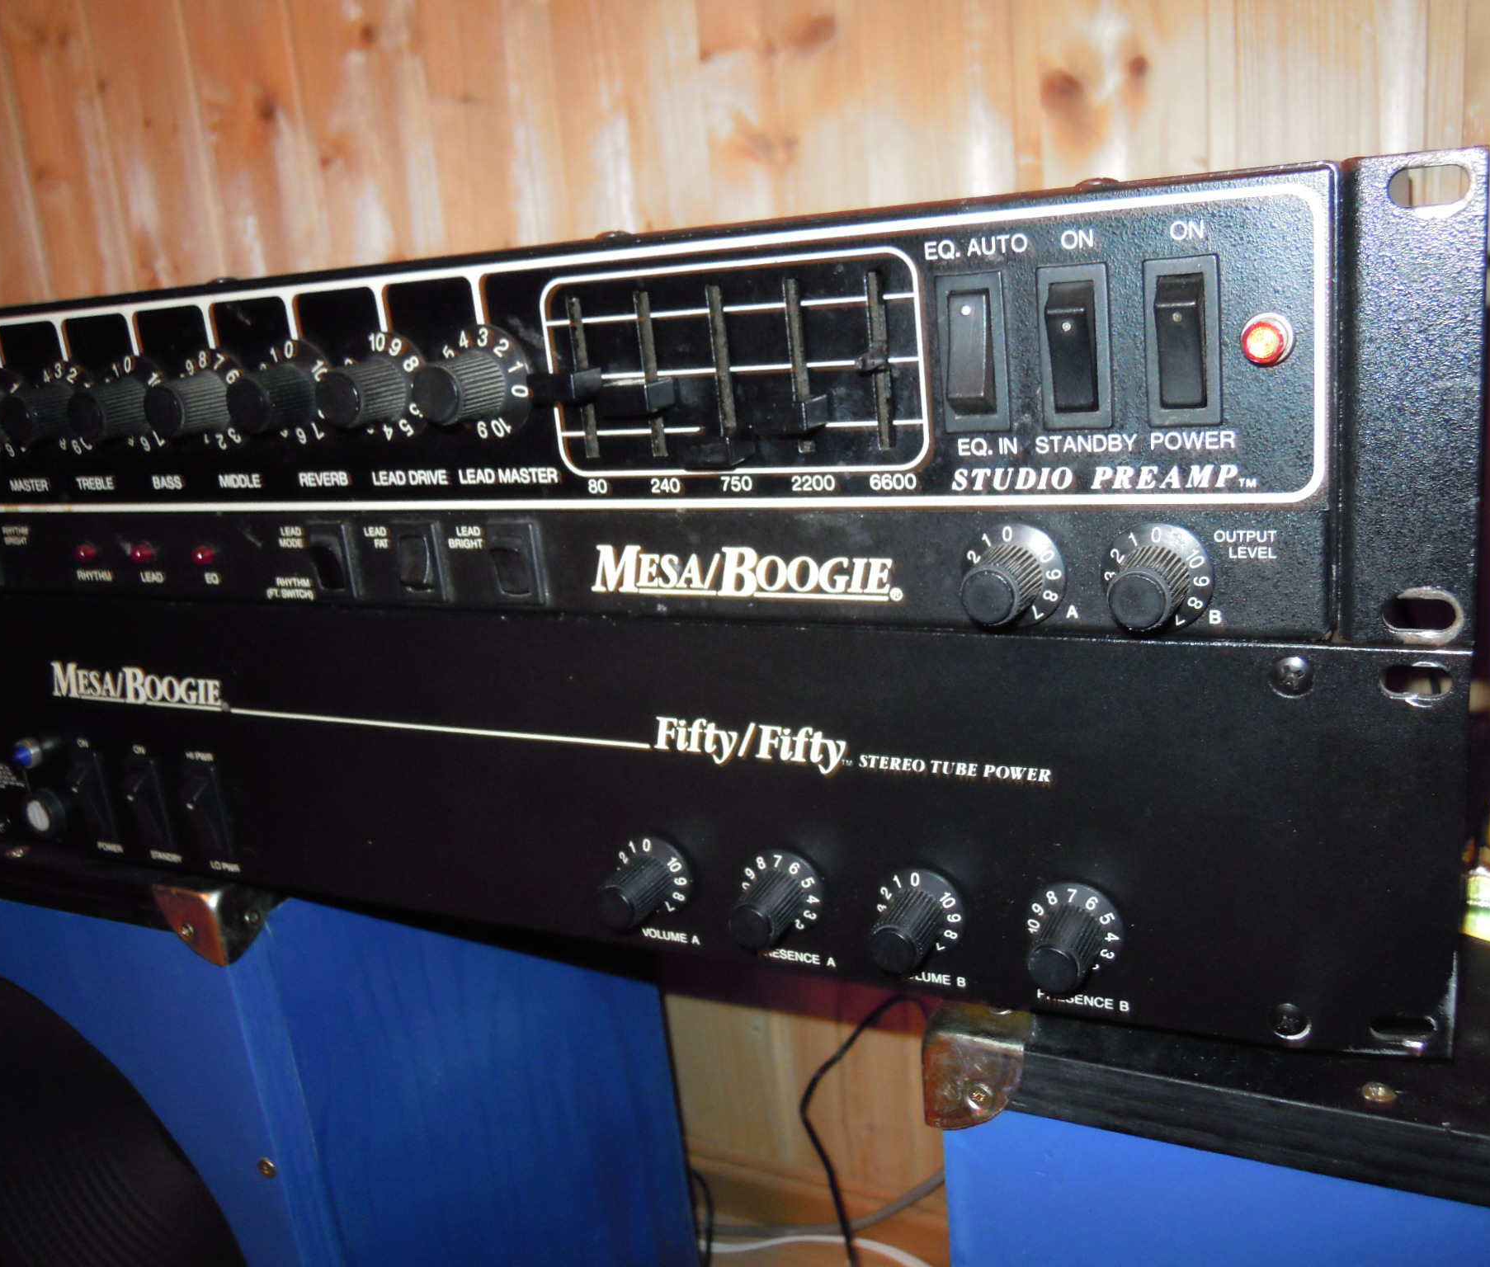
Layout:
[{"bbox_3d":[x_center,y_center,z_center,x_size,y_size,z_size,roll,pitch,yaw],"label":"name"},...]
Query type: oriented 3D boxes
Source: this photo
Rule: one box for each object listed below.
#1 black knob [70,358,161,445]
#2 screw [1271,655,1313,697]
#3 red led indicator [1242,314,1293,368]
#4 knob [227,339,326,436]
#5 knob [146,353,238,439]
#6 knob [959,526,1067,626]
[{"bbox_3d":[-0.175,-0.062,0.381,0.028,0.028,0.019,2,18,27],"label":"black knob"},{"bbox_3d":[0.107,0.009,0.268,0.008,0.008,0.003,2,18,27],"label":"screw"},{"bbox_3d":[0.096,-0.054,0.250,0.009,0.009,0.007,2,18,27],"label":"red led indicator"},{"bbox_3d":[-0.119,-0.059,0.347,0.028,0.028,0.019,2,17,27],"label":"knob"},{"bbox_3d":[-0.146,-0.060,0.361,0.028,0.028,0.019,2,17,27],"label":"knob"},{"bbox_3d":[0.052,-0.010,0.276,0.022,0.022,0.019,2,17,27],"label":"knob"}]

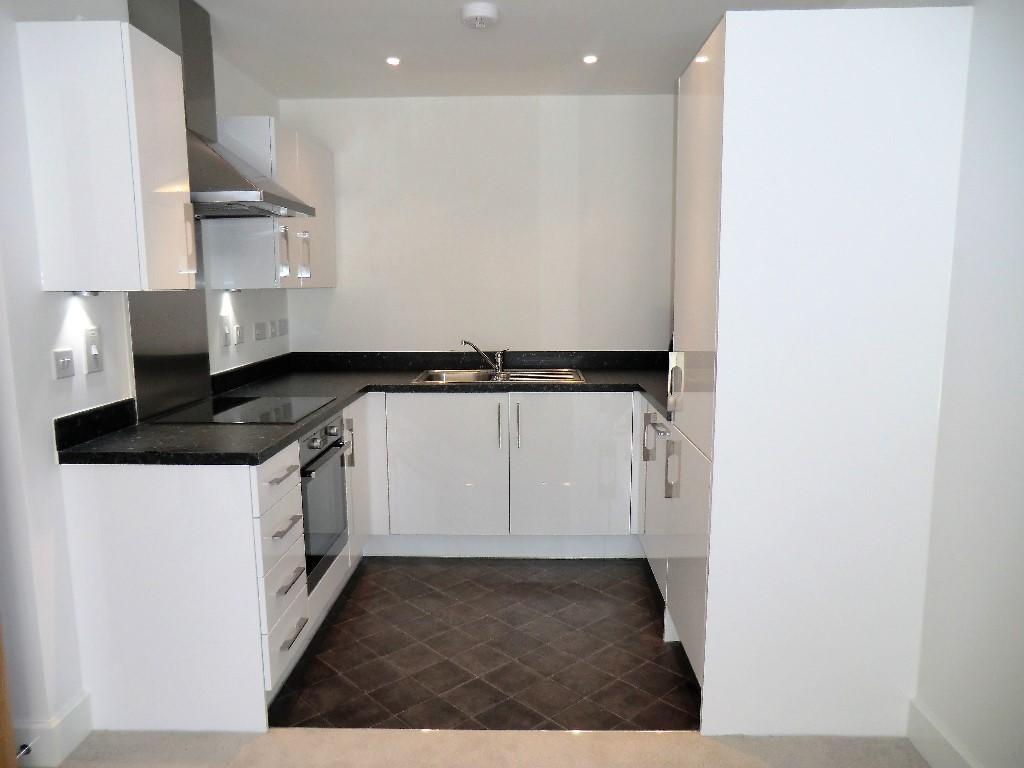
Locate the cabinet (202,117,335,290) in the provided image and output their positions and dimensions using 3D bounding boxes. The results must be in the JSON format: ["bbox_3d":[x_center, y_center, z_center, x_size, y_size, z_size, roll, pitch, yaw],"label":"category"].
[{"bbox_3d":[-1.161,-0.844,3.520,0.313,0.730,0.910,0,8,2],"label":"cabinet"}]

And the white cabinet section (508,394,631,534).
[{"bbox_3d":[0.294,0.355,3.752,0.601,0.718,0.560,0,8,1],"label":"white cabinet section"}]

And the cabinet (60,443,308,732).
[{"bbox_3d":[-1.050,0.649,2.386,0.599,0.870,0.389,0,8,2],"label":"cabinet"}]

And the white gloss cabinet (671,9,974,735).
[{"bbox_3d":[0.931,-0.001,2.375,0.663,2.133,0.617,0,8,2],"label":"white gloss cabinet"}]

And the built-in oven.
[{"bbox_3d":[-0.989,0.449,2.836,0.560,0.592,0.580,0,8,2],"label":"built-in oven"}]

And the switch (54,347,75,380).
[{"bbox_3d":[-1.353,-0.060,2.145,0.014,0.085,0.084,0,8,2],"label":"switch"}]

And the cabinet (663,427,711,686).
[{"bbox_3d":[0.893,0.553,2.457,0.580,0.734,0.609,0,8,2],"label":"cabinet"}]

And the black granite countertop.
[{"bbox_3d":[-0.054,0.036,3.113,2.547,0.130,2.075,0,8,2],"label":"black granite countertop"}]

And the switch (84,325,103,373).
[{"bbox_3d":[-1.346,-0.109,2.285,0.018,0.146,0.084,0,8,2],"label":"switch"}]

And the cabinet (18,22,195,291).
[{"bbox_3d":[-1.204,-0.653,2.153,0.313,0.730,0.293,0,8,2],"label":"cabinet"}]

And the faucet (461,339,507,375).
[{"bbox_3d":[-0.145,-0.145,3.884,0.260,0.195,0.090,-3,8,-16],"label":"faucet"}]

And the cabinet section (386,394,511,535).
[{"bbox_3d":[-0.306,0.357,3.762,0.600,0.718,0.560,0,8,1],"label":"cabinet section"}]

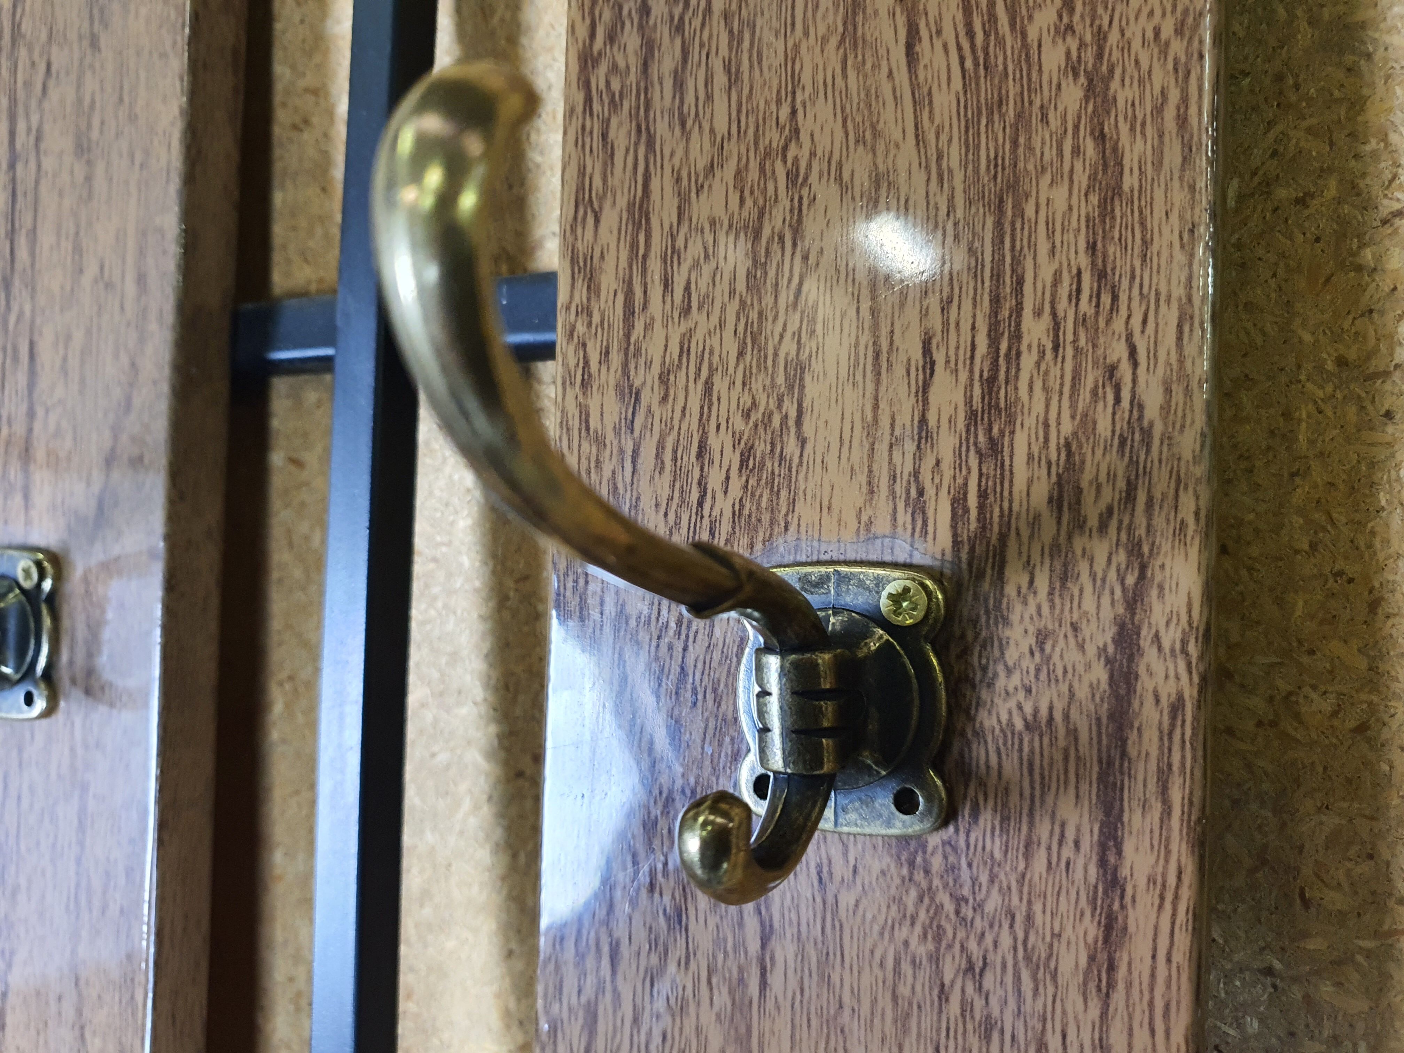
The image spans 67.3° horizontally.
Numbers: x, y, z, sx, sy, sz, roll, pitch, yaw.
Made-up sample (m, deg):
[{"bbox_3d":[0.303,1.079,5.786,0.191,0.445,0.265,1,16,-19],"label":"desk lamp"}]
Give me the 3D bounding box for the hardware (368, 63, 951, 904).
[{"bbox_3d":[0.002,0.005,0.123,0.035,0.083,0.097,1,-1,26],"label":"hardware"}]

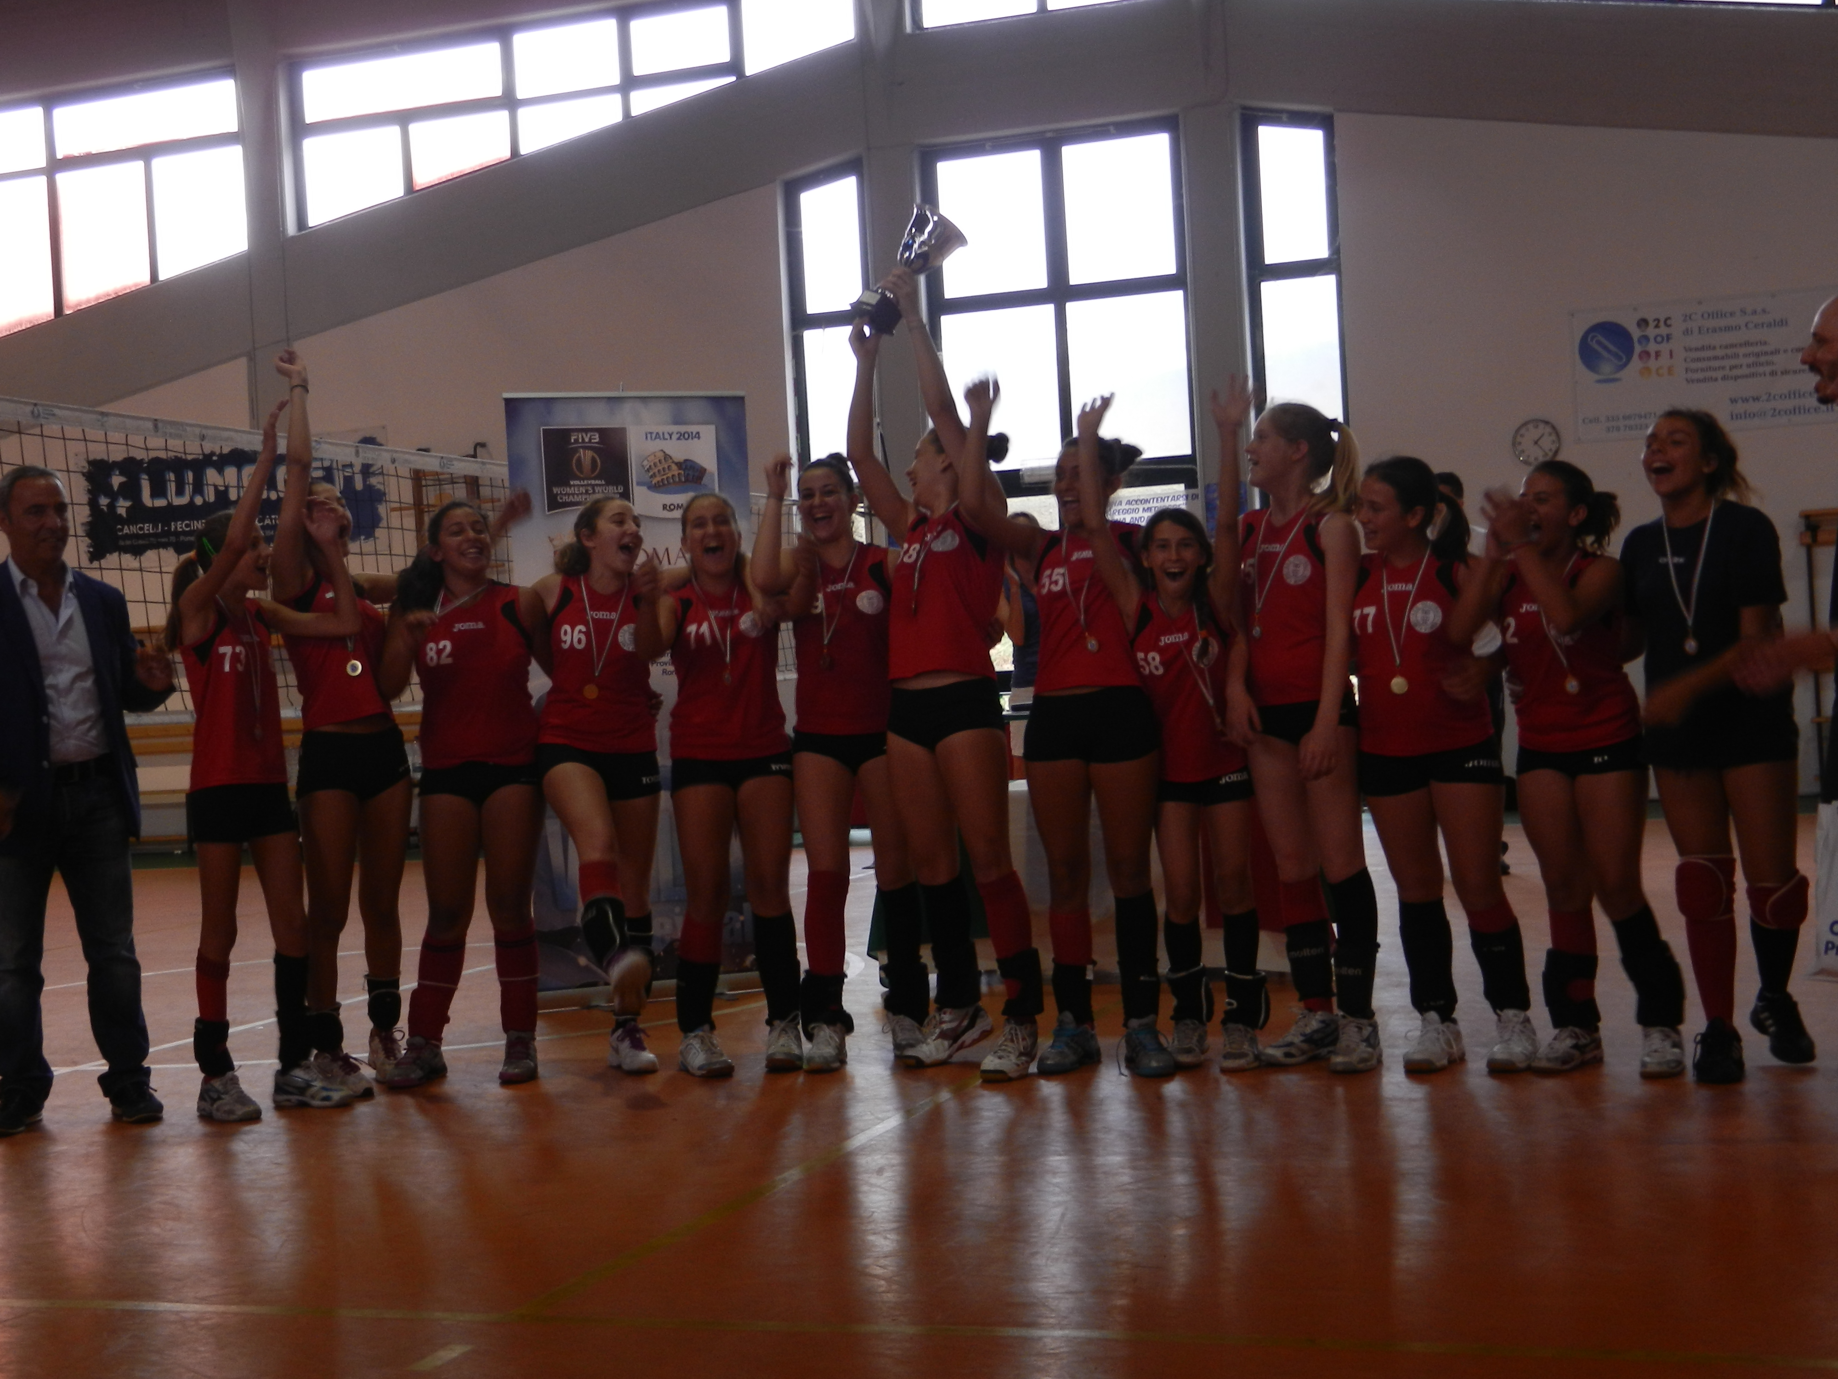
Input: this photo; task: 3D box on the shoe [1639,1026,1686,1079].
[{"bbox_3d":[1.848,0.875,5.920,0.100,0.120,0.265,-3,1,23],"label":"shoe"}]

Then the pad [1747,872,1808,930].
[{"bbox_3d":[2.032,0.502,5.650,0.130,0.140,0.140,-3,0,-35],"label":"pad"}]

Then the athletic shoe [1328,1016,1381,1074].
[{"bbox_3d":[1.147,0.923,6.286,0.105,0.125,0.280,-3,1,30],"label":"athletic shoe"}]

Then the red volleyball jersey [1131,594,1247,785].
[{"bbox_3d":[0.718,0.004,6.371,0.285,0.485,0.210,-6,0,9],"label":"red volleyball jersey"}]

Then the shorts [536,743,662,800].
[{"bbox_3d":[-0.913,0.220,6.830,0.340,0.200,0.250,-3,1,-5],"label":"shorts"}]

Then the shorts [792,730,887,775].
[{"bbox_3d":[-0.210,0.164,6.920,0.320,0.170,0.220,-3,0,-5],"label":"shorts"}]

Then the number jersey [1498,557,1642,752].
[{"bbox_3d":[1.635,-0.088,6.000,0.370,0.490,0.250,-3,0,36],"label":"number jersey"}]

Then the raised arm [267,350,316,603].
[{"bbox_3d":[-1.786,-0.607,6.800,0.125,0.710,0.150,2,0,0],"label":"raised arm"}]

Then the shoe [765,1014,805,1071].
[{"bbox_3d":[-0.380,0.998,6.772,0.105,0.125,0.270,-3,1,3],"label":"shoe"}]

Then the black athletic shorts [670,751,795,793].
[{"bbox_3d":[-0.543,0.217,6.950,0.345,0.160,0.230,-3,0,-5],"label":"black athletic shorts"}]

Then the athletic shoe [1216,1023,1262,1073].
[{"bbox_3d":[0.844,0.936,6.282,0.105,0.120,0.260,-3,0,12],"label":"athletic shoe"}]

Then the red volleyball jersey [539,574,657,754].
[{"bbox_3d":[-0.943,-0.076,7.020,0.335,0.520,0.230,-3,0,-11],"label":"red volleyball jersey"}]

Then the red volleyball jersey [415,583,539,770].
[{"bbox_3d":[-1.264,-0.035,6.841,0.345,0.520,0.240,-3,0,-3],"label":"red volleyball jersey"}]

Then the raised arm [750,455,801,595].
[{"bbox_3d":[-0.404,-0.465,6.750,0.140,0.390,0.200,-3,0,0],"label":"raised arm"}]

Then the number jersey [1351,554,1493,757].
[{"bbox_3d":[1.314,-0.088,6.227,0.360,0.520,0.250,-3,1,20],"label":"number jersey"}]

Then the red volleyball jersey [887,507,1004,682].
[{"bbox_3d":[0.073,-0.262,6.563,0.330,0.470,0.230,0,0,25],"label":"red volleyball jersey"}]

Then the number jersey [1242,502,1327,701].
[{"bbox_3d":[0.988,-0.221,6.386,0.320,0.520,0.220,-2,1,32],"label":"number jersey"}]

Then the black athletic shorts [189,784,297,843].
[{"bbox_3d":[-1.806,0.312,6.379,0.220,0.200,0.300,-3,0,44],"label":"black athletic shorts"}]

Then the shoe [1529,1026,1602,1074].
[{"bbox_3d":[1.637,0.881,6.000,0.100,0.110,0.265,-3,0,40],"label":"shoe"}]

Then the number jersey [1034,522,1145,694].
[{"bbox_3d":[0.472,-0.223,6.580,0.300,0.460,0.220,-3,0,16],"label":"number jersey"}]

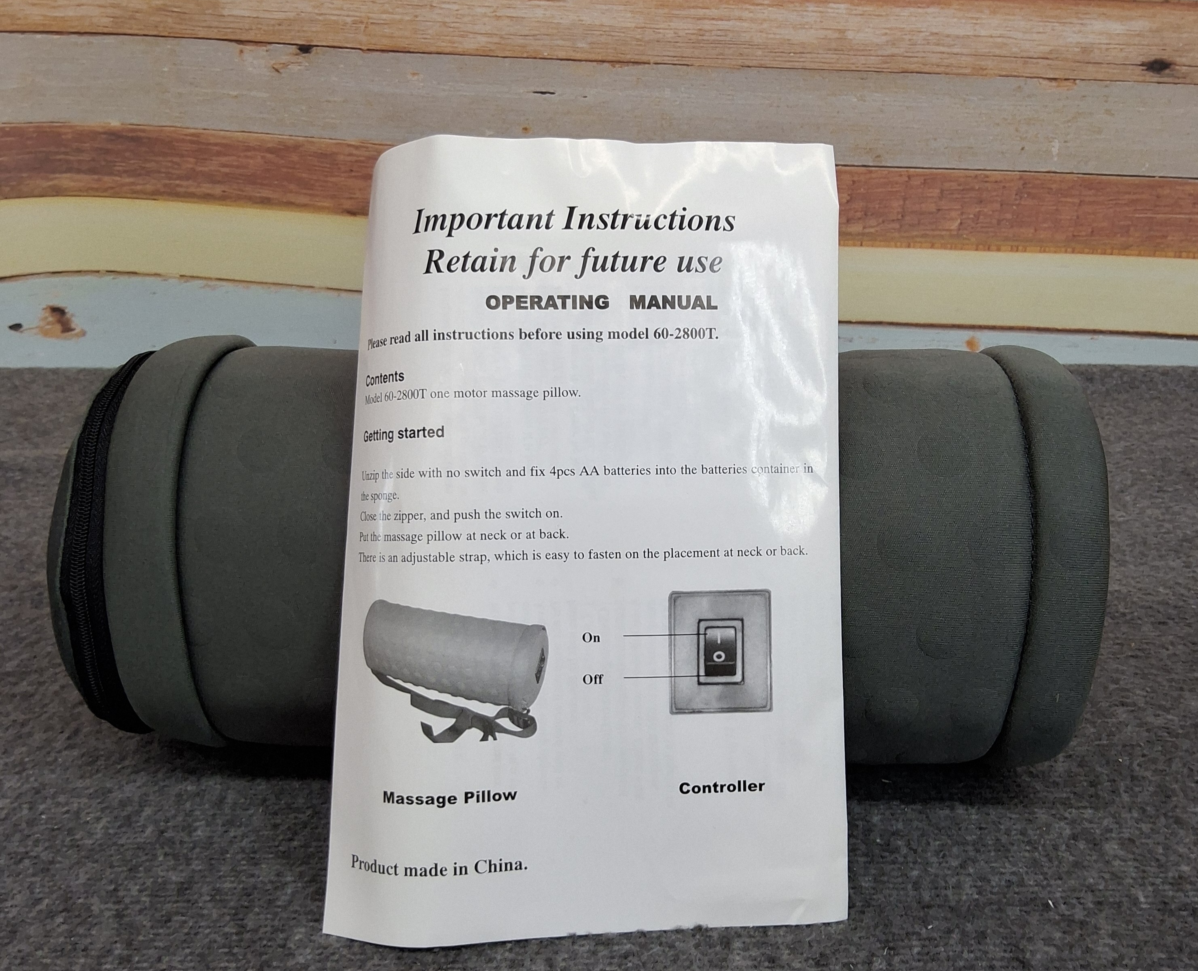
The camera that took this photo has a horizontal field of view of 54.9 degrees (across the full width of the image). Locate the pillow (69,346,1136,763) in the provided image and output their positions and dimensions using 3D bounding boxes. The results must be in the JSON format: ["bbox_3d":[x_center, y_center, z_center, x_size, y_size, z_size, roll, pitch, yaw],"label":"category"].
[{"bbox_3d":[-0.007,0.020,0.380,0.303,0.134,0.135,1,21,2],"label":"pillow"}]

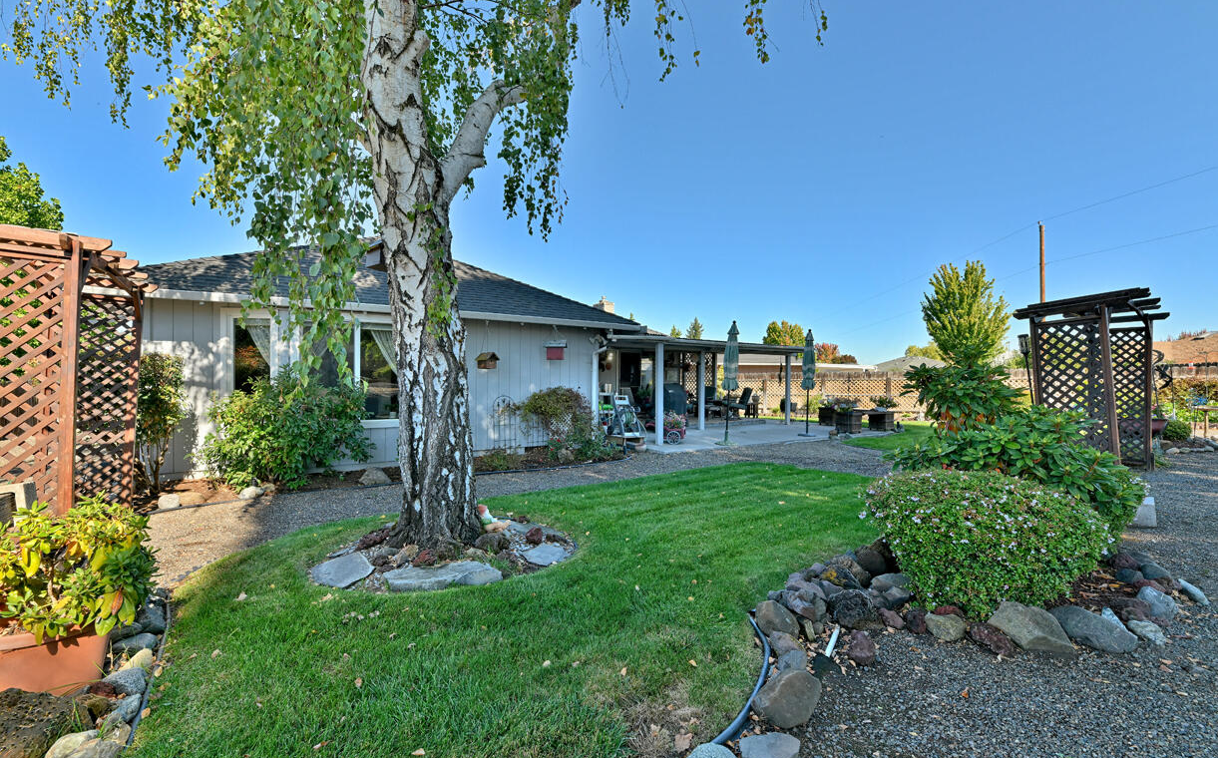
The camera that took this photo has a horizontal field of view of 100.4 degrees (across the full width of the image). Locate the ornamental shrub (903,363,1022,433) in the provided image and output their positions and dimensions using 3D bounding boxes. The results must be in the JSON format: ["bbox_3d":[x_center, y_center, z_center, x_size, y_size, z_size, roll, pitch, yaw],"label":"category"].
[{"bbox_3d":[3.600,0.566,5.200,1.050,1.400,1.050,0,0,35],"label":"ornamental shrub"}]

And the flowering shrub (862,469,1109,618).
[{"bbox_3d":[2.200,0.882,3.080,1.180,0.740,1.120,0,0,36],"label":"flowering shrub"}]

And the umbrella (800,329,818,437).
[{"bbox_3d":[4.760,0.084,12.000,0.420,2.530,0.420,0,0,0],"label":"umbrella"}]

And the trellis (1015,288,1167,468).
[{"bbox_3d":[7.100,0.127,7.450,1.720,2.450,1.350,0,0,-28],"label":"trellis"}]

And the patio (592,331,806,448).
[{"bbox_3d":[2.150,0.140,12.800,7.000,2.450,4.400,0,0,-28],"label":"patio"}]

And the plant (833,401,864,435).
[{"bbox_3d":[6.000,0.929,12.650,0.520,0.830,0.520,0,0,-28],"label":"plant"}]

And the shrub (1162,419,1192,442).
[{"bbox_3d":[11.800,1.054,10.550,0.480,0.500,0.480,0,0,-28],"label":"shrub"}]

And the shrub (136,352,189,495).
[{"bbox_3d":[-5.280,0.502,5.950,0.620,1.630,0.600,0,0,-28],"label":"shrub"}]

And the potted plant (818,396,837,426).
[{"bbox_3d":[6.520,0.923,14.750,0.540,0.860,0.540,0,0,-28],"label":"potted plant"}]

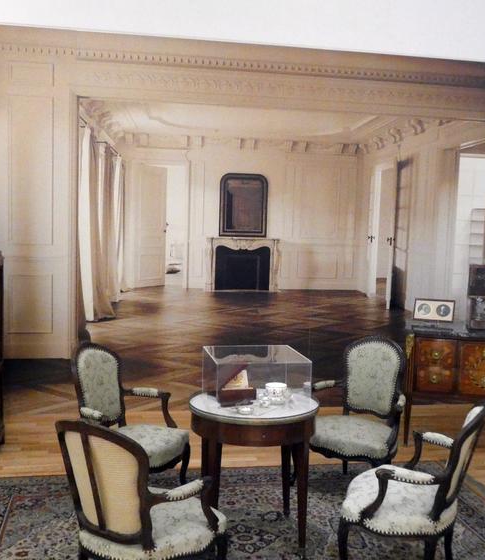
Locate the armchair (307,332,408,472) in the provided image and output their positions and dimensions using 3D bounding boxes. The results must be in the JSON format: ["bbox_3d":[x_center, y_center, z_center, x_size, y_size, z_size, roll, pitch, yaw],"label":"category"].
[{"bbox_3d":[0.722,0.853,4.285,0.630,0.935,0.570,5,6,31],"label":"armchair"}]

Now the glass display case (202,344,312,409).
[{"bbox_3d":[0.067,0.519,3.717,0.491,0.238,0.438,0,5,-13],"label":"glass display case"}]

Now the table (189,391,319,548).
[{"bbox_3d":[0.062,0.997,3.673,0.671,0.719,0.671,1,5,-4],"label":"table"}]

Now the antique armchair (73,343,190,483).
[{"bbox_3d":[-0.662,0.843,3.970,0.570,0.935,0.630,4,6,27],"label":"antique armchair"}]

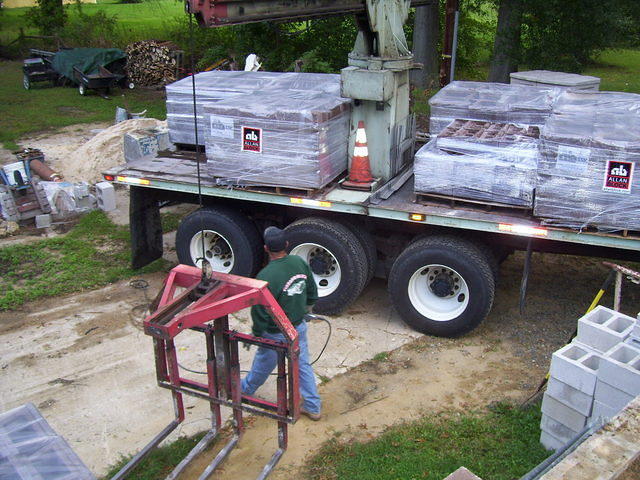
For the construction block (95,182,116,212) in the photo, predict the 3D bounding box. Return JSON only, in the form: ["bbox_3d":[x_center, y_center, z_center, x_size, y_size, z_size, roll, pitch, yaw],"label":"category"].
[{"bbox_3d":[-3.512,-0.694,10.959,0.194,0.394,0.270,-15,26,-34],"label":"construction block"}]

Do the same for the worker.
[{"bbox_3d":[-0.355,0.701,5.629,0.600,1.720,0.600,-10,24,-26],"label":"worker"}]

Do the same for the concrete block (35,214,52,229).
[{"bbox_3d":[-4.259,-0.315,10.245,0.200,0.194,0.220,-7,23,-19],"label":"concrete block"}]

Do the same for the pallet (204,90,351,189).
[{"bbox_3d":[-0.448,-1.137,7.619,1.314,0.885,1.070,8,23,19],"label":"pallet"}]

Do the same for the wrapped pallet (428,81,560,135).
[{"bbox_3d":[2.116,-1.326,8.170,1.300,0.900,1.270,8,23,19],"label":"wrapped pallet"}]

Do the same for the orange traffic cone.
[{"bbox_3d":[0.460,-0.967,7.541,0.360,0.720,0.360,8,23,19],"label":"orange traffic cone"}]

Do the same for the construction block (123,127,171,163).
[{"bbox_3d":[-3.590,-1.961,13.810,0.552,0.482,0.675,19,28,39],"label":"construction block"}]

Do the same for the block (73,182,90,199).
[{"bbox_3d":[-3.948,-0.810,10.992,0.280,0.200,0.220,-7,23,-19],"label":"block"}]

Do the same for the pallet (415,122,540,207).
[{"bbox_3d":[1.728,-0.822,7.158,1.190,0.670,1.050,8,23,19],"label":"pallet"}]

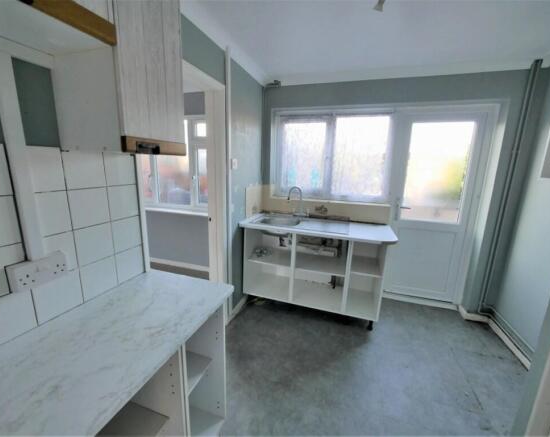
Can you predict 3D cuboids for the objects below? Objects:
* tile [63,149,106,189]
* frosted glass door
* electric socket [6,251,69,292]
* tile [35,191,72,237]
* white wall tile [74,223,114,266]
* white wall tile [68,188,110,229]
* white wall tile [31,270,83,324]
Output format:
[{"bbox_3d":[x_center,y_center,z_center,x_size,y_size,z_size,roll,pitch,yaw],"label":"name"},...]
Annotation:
[{"bbox_3d":[-0.749,-0.193,0.930,0.009,0.150,0.150,5,13,17],"label":"tile"},{"bbox_3d":[1.621,-0.069,2.526,0.730,1.955,0.065,5,13,17],"label":"frosted glass door"},{"bbox_3d":[-0.784,0.179,0.792,0.045,0.086,0.147,6,13,16],"label":"electric socket"},{"bbox_3d":[-0.782,-0.019,0.831,0.010,0.150,0.102,6,13,16],"label":"tile"},{"bbox_3d":[-0.757,0.107,0.994,0.009,0.150,0.150,5,13,17],"label":"white wall tile"},{"bbox_3d":[-0.745,-0.045,0.949,0.010,0.150,0.150,6,13,16],"label":"white wall tile"},{"bbox_3d":[-0.802,0.284,0.875,0.010,0.150,0.150,6,13,16],"label":"white wall tile"}]

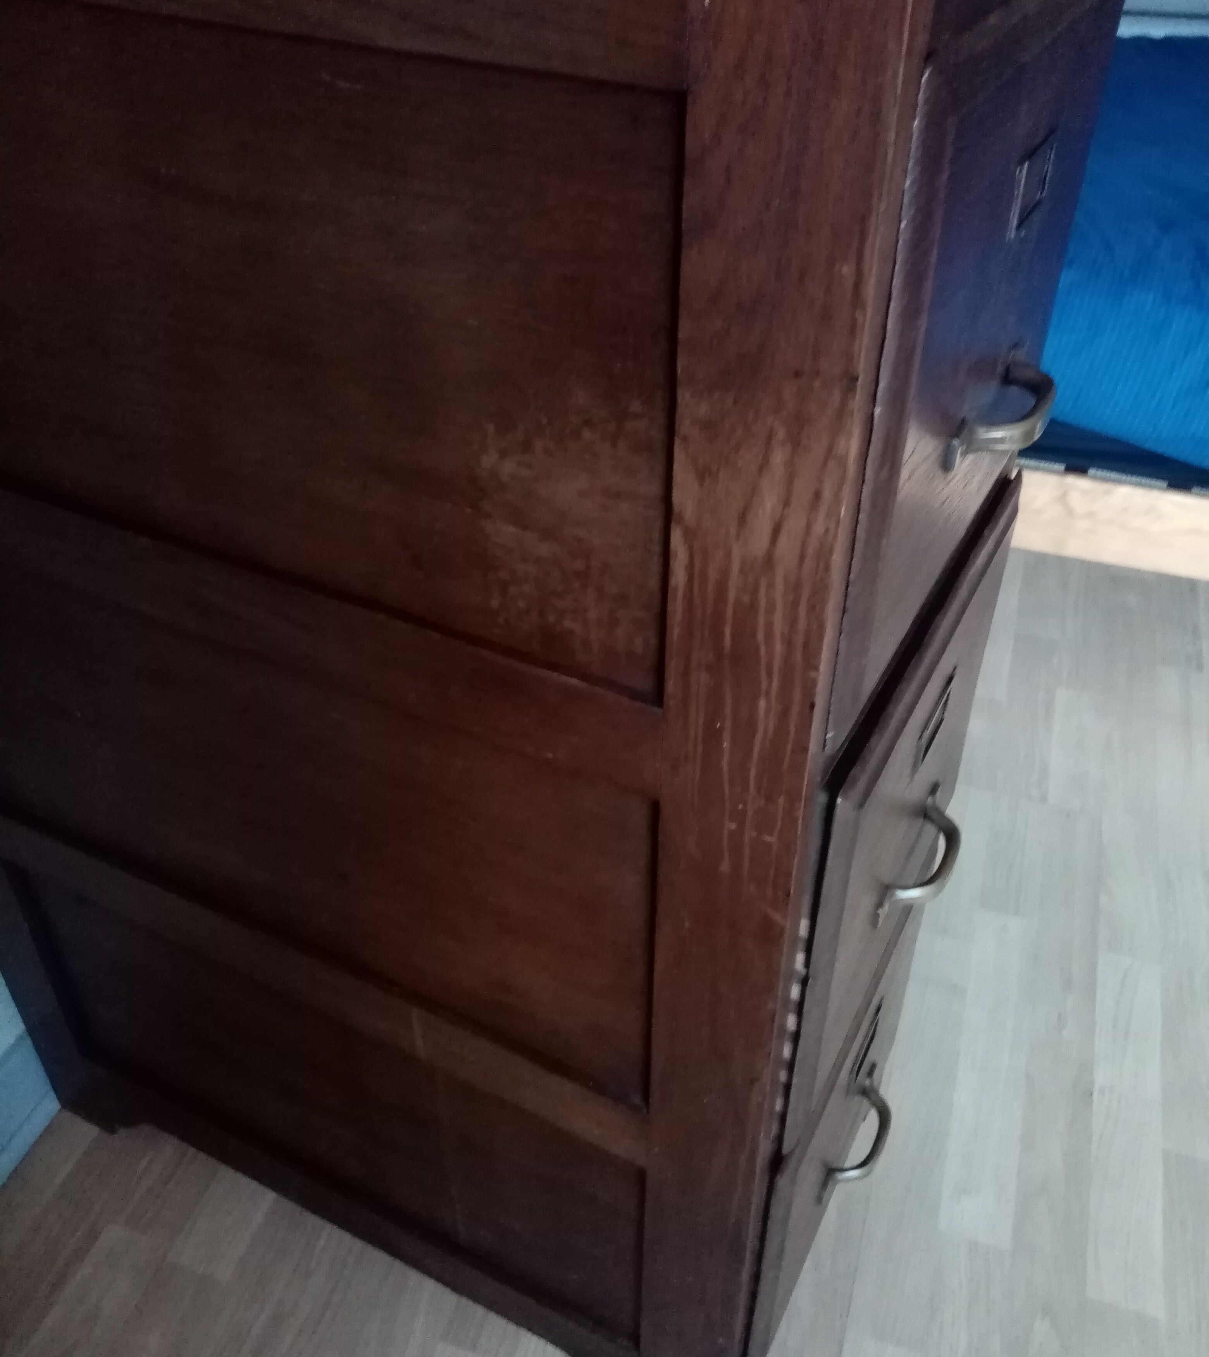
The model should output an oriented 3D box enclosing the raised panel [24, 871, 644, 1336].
[{"bbox_3d":[-0.213,0.310,0.923,0.549,0.239,0.023,18,42,21],"label":"raised panel"}]

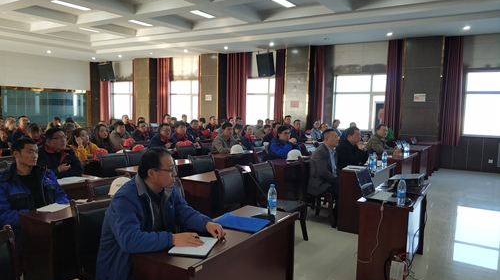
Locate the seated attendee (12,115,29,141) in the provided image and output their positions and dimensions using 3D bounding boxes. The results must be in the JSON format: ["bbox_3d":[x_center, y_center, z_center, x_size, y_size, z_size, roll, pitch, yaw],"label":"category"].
[{"bbox_3d":[-5.242,0.074,9.349,0.750,1.270,0.520,4,6,32],"label":"seated attendee"}]

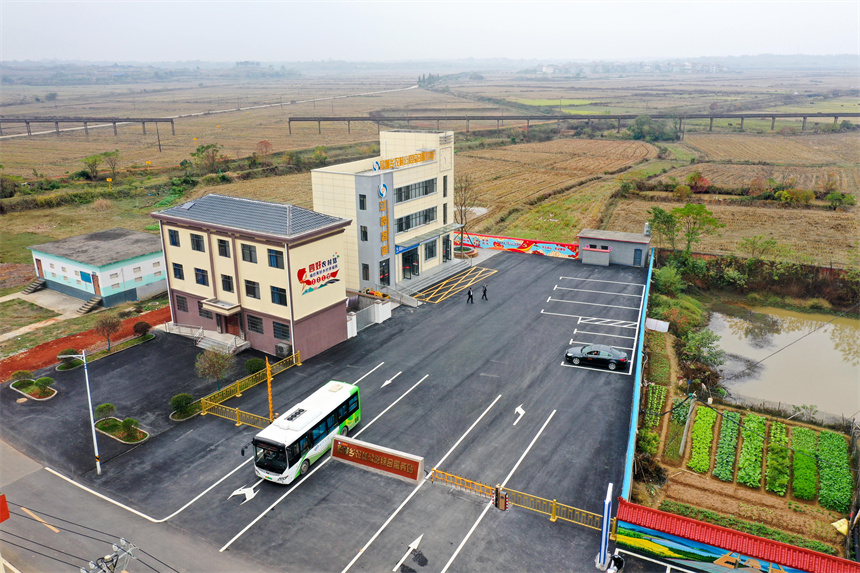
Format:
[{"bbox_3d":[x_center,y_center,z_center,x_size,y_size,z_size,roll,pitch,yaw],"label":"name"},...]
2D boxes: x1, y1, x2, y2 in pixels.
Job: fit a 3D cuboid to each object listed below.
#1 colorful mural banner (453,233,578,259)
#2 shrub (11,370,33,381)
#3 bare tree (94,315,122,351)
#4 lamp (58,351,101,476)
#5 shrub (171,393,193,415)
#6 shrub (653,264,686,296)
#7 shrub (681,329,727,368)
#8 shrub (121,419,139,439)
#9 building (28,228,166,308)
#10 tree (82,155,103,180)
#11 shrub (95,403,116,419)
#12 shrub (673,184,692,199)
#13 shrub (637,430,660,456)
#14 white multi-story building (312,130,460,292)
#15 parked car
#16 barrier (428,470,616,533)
[{"bbox_3d":[10.831,-5.369,86.502,17.000,1.900,0.300,8,20,23],"label":"colorful mural banner"},{"bbox_3d":[-31.185,7.073,51.077,1.700,1.000,1.700,12,22,33],"label":"shrub"},{"bbox_3d":[-27.501,4.021,56.880,2.400,3.100,2.400,12,22,33],"label":"bare tree"},{"bbox_3d":[-19.940,7.497,38.253,1.600,7.920,0.300,-14,23,-36],"label":"lamp"},{"bbox_3d":[-17.293,8.158,46.628,1.620,1.400,1.620,0,18,0],"label":"shrub"},{"bbox_3d":[25.930,-0.500,71.617,3.500,3.100,3.400,6,20,19],"label":"shrub"},{"bbox_3d":[22.446,5.098,54.979,3.500,3.100,3.500,0,18,0],"label":"shrub"},{"bbox_3d":[-19.838,9.314,44.116,1.250,1.100,1.250,12,22,33],"label":"shrub"},{"bbox_3d":[-35.302,-2.512,74.592,13.064,4.321,11.159,11,22,30],"label":"building"},{"bbox_3d":[-72.942,-25.692,144.069,4.300,5.500,4.200,12,22,33],"label":"tree"},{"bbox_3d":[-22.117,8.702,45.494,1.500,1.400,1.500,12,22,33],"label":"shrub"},{"bbox_3d":[47.136,-17.678,124.831,3.600,2.600,3.600,0,18,0],"label":"shrub"},{"bbox_3d":[13.695,9.832,42.009,1.600,1.500,1.600,0,18,0],"label":"shrub"},{"bbox_3d":[-4.553,-9.072,76.007,8.784,15.728,15.558,12,22,31],"label":"white multi-story building"},{"bbox_3d":[13.635,5.579,54.466,4.980,1.480,1.850,7,20,20],"label":"parked car"},{"bbox_3d":[4.813,11.645,36.664,10.490,1.280,0.400,9,21,26],"label":"barrier"}]

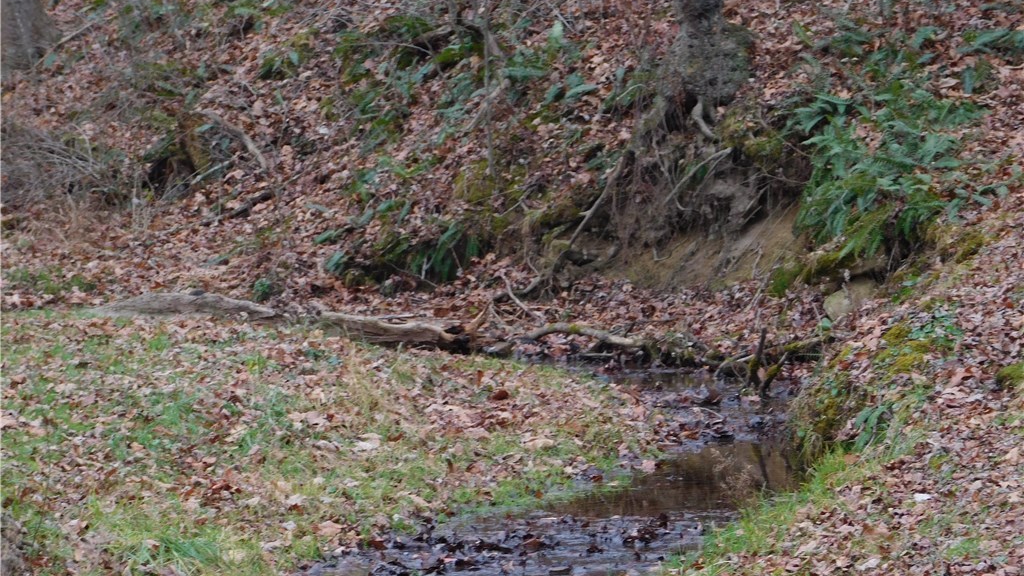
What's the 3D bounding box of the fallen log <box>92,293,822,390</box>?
[{"bbox_3d":[-0.416,0.372,37.000,5.400,0.550,0.700,0,6,-3],"label":"fallen log"}]

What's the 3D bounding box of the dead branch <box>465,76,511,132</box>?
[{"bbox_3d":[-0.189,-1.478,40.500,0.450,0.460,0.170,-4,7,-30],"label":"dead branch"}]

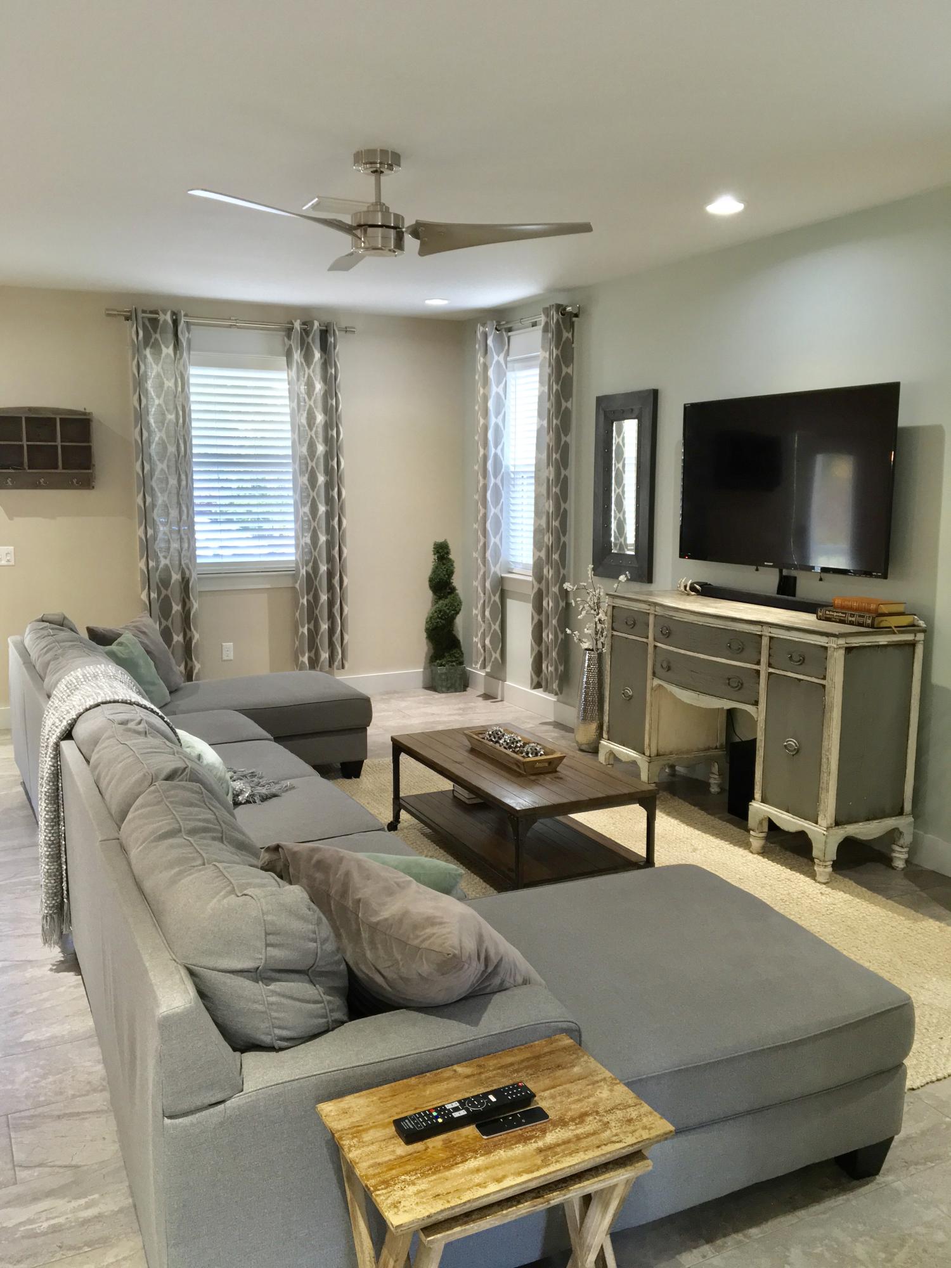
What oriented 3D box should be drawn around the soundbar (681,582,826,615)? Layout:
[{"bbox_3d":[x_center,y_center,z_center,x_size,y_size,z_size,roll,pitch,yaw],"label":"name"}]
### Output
[{"bbox_3d":[1.385,-0.169,5.052,0.084,0.057,1.091,-4,10,-27],"label":"soundbar"}]

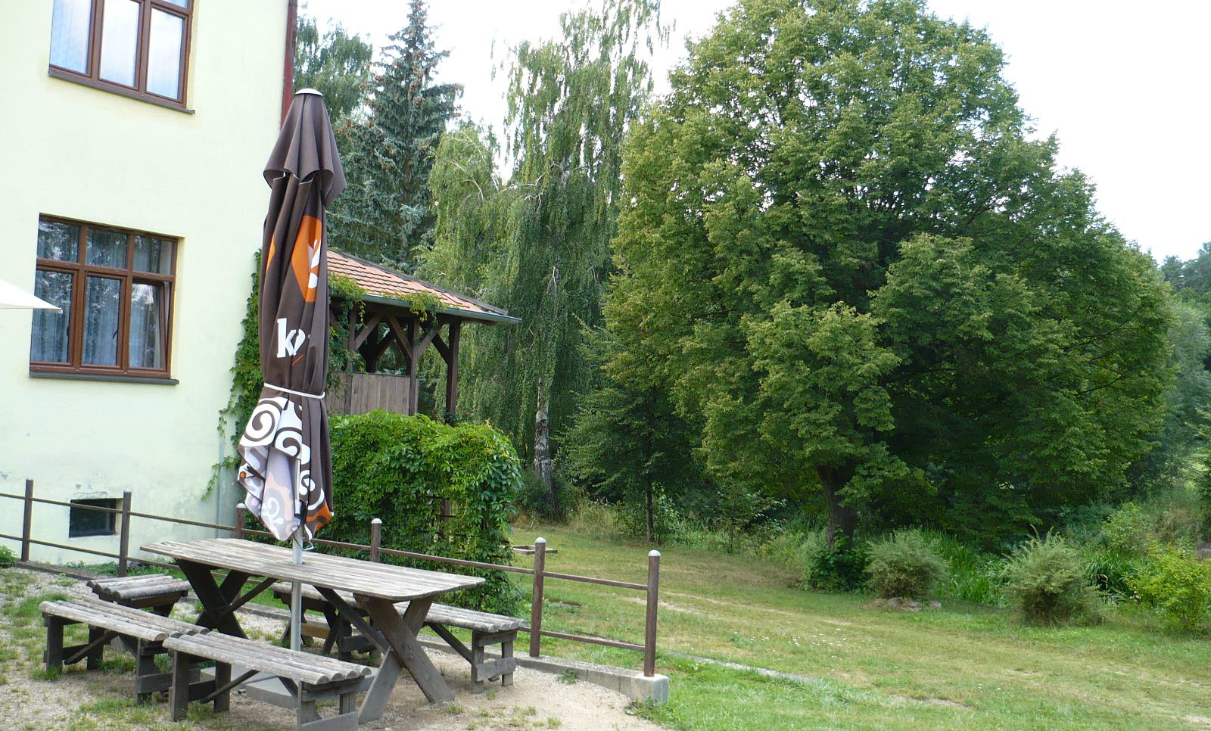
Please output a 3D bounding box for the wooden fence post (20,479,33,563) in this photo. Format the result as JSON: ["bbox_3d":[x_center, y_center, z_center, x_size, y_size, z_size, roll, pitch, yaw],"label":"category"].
[{"bbox_3d":[-5.654,1.518,11.977,0.070,0.800,0.070,2,-2,33],"label":"wooden fence post"}]

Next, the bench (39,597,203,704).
[{"bbox_3d":[-3.066,1.792,7.711,1.429,0.440,0.355,0,-2,39],"label":"bench"}]

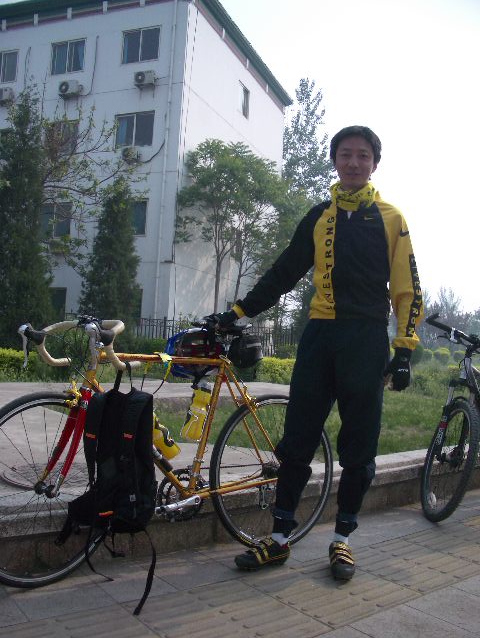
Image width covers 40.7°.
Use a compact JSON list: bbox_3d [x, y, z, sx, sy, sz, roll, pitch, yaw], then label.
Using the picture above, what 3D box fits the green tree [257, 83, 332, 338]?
[{"bbox_3d":[3.280,-5.950,37.000,4.400,15.700,4.400,3,-2,0],"label":"green tree"}]

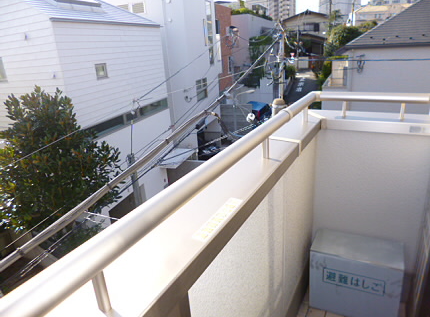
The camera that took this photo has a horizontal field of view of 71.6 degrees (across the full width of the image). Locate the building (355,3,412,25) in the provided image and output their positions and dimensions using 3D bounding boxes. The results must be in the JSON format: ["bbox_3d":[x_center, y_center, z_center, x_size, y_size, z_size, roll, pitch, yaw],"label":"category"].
[{"bbox_3d":[50.380,-43.290,93.150,16.500,8.000,10.500,0,19,11],"label":"building"}]

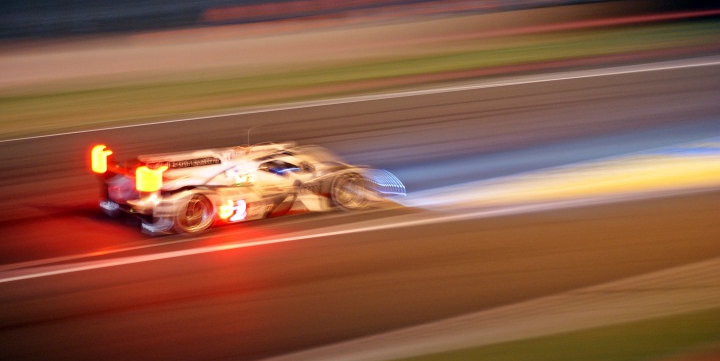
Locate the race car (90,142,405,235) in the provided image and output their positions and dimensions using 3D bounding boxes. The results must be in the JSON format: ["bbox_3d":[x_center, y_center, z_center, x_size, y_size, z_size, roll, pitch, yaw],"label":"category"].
[{"bbox_3d":[-1.800,-0.024,24.400,4.650,1.050,2.000,-7,16,-33],"label":"race car"}]

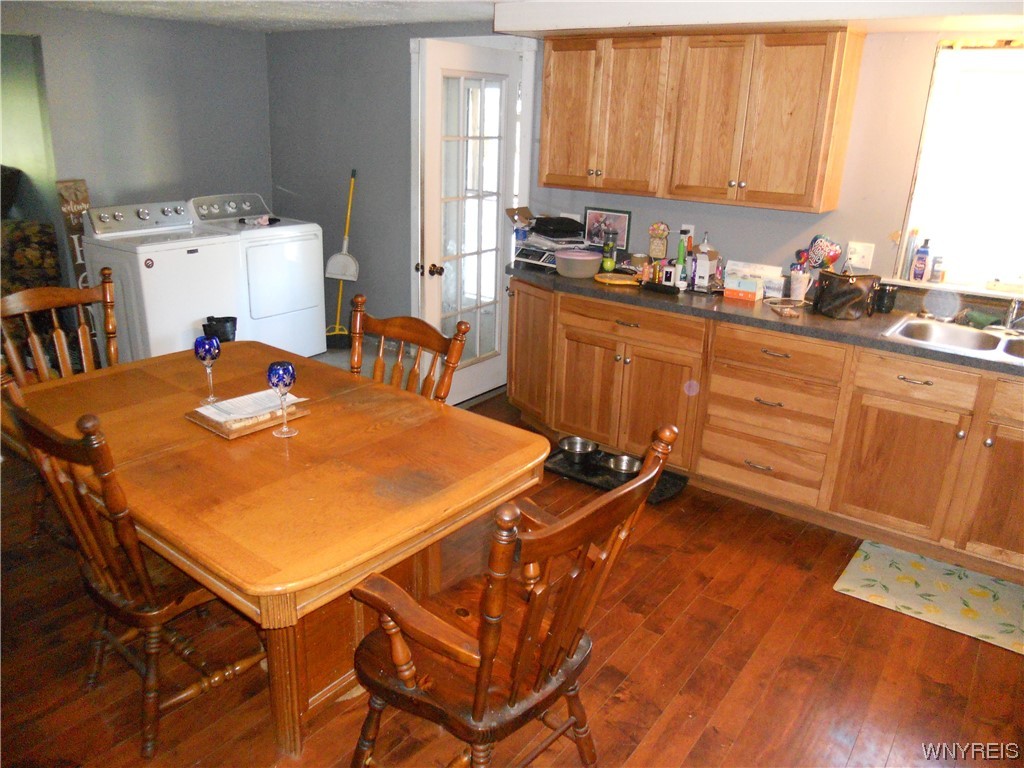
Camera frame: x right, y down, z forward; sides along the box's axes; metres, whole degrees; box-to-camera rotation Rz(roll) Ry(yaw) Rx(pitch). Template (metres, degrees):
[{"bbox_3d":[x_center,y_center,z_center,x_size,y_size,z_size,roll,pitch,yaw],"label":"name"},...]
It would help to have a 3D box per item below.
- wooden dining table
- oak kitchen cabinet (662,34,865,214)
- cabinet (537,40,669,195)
[{"bbox_3d":[-0.855,0.476,2.724,1.790,0.770,1.130,16,23,35],"label":"wooden dining table"},{"bbox_3d":[1.170,-1.247,3.794,0.770,0.762,0.330,14,22,33],"label":"oak kitchen cabinet"},{"bbox_3d":[0.550,-1.406,4.206,0.752,0.762,0.330,14,22,33],"label":"cabinet"}]

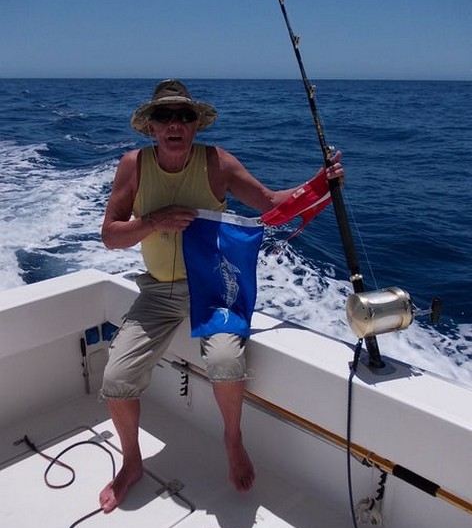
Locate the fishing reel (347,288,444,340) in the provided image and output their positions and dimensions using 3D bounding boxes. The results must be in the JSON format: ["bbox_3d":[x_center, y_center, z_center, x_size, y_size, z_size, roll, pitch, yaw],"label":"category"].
[{"bbox_3d":[0.507,0.148,1.661,0.245,0.145,0.185,-11,-4,-18],"label":"fishing reel"}]

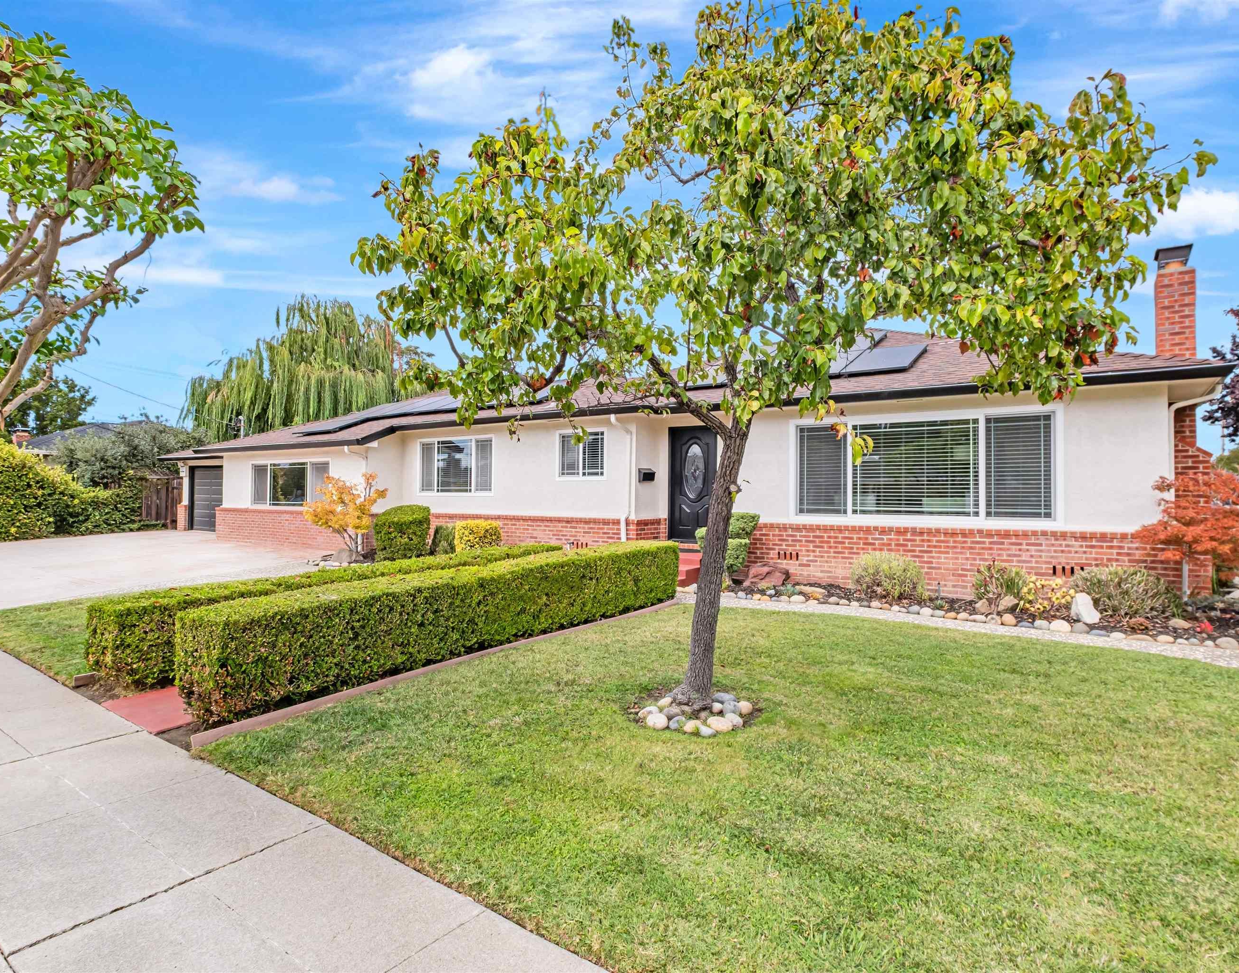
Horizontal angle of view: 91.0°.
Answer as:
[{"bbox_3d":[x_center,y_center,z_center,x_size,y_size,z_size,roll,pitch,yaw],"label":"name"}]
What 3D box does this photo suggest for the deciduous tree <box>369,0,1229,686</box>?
[{"bbox_3d":[0.880,-0.740,4.150,4.900,4.450,4.400,0,-1,0],"label":"deciduous tree"}]

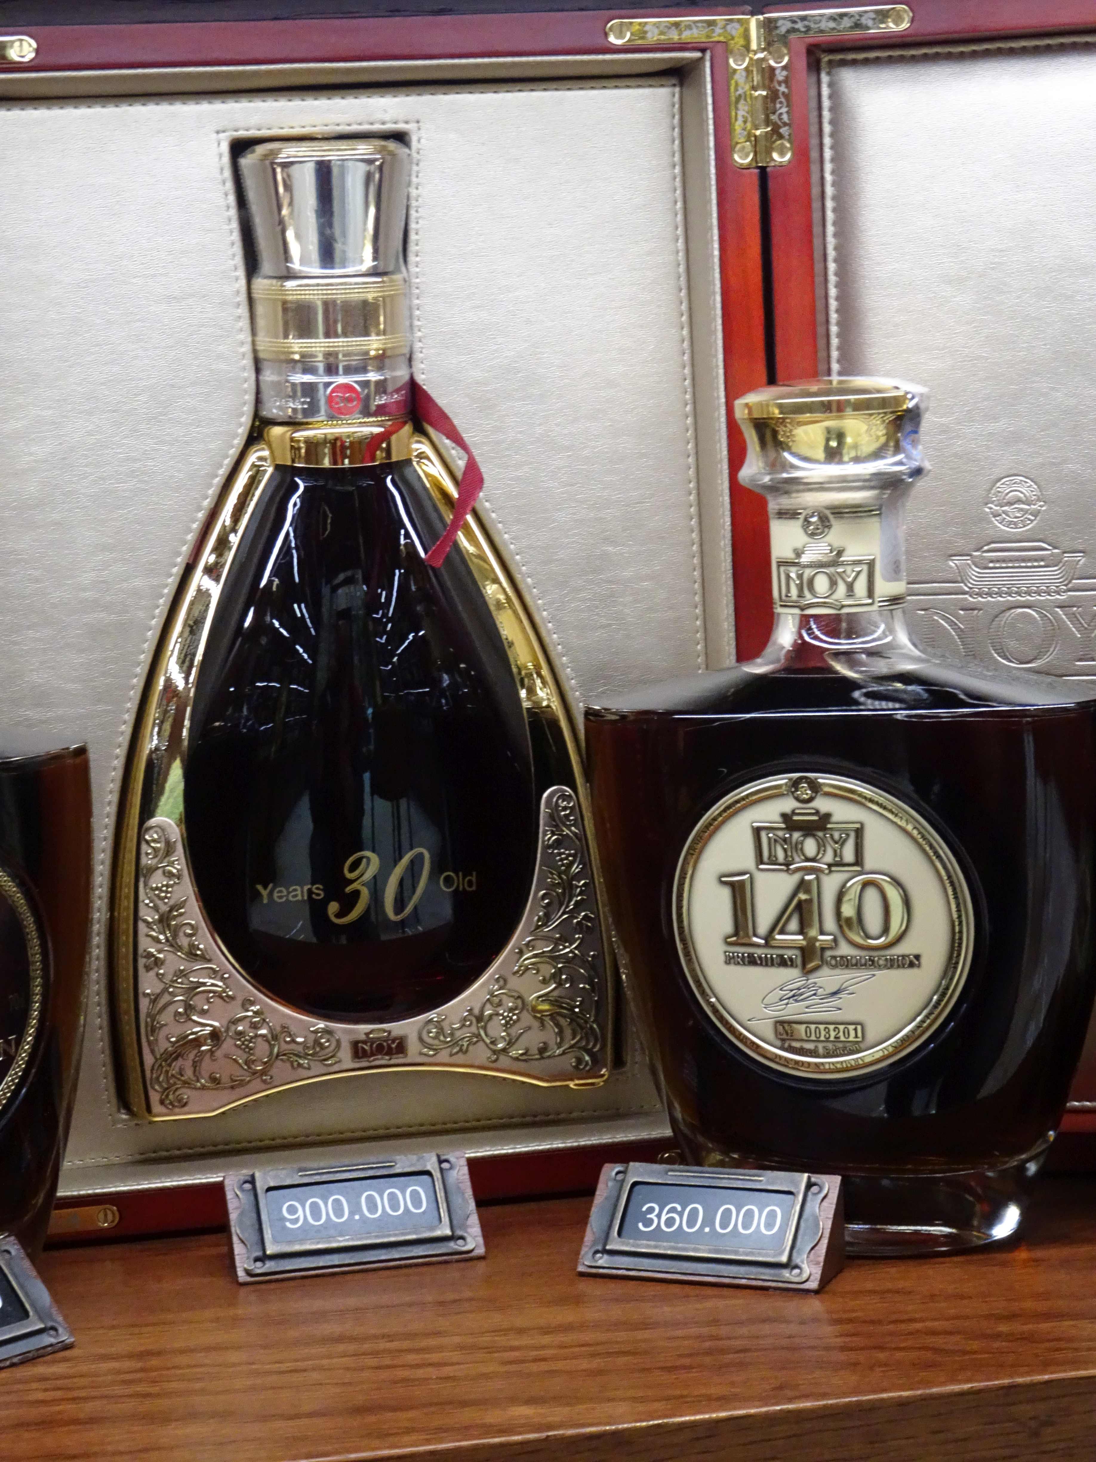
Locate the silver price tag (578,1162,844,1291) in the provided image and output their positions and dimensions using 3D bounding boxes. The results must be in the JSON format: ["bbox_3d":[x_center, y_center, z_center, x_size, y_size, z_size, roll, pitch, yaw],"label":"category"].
[{"bbox_3d":[0.046,0.144,0.832,0.073,0.028,0.029,0,8,22],"label":"silver price tag"}]

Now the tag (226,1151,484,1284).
[{"bbox_3d":[-0.058,0.145,0.858,0.073,0.028,0.029,-4,7,-11],"label":"tag"}]

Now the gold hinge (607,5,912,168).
[{"bbox_3d":[0.065,-0.197,0.882,0.093,0.047,0.011,-3,7,-1],"label":"gold hinge"}]

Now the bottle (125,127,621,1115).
[{"bbox_3d":[-0.065,-0.035,0.905,0.154,0.298,0.068,-4,7,-11],"label":"bottle"}]

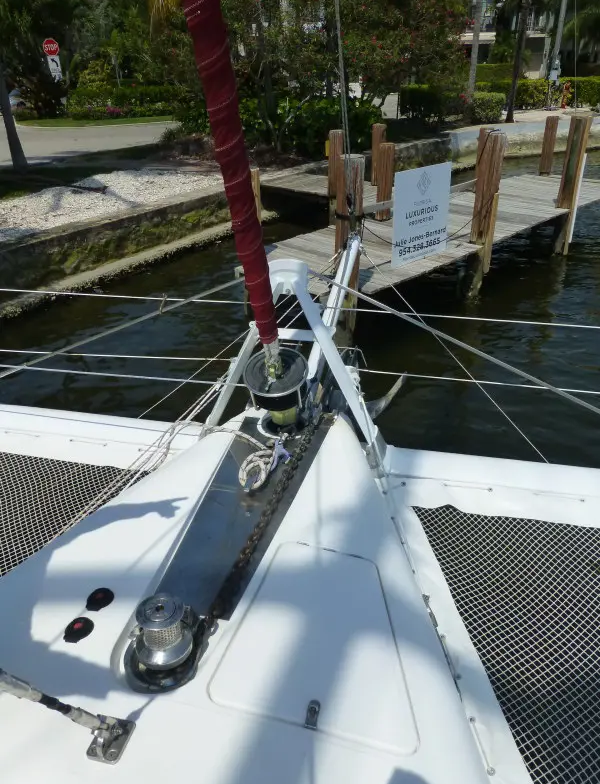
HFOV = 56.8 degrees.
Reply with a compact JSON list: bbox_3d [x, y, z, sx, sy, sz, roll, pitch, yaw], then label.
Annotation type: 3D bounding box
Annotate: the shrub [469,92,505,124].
[{"bbox_3d":[6.459,-9.778,19.127,1.060,0.890,1.000,7,32,15],"label":"shrub"}]

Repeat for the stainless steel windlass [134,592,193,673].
[{"bbox_3d":[-0.376,0.652,1.520,0.156,0.130,0.156,1,30,-1],"label":"stainless steel windlass"}]

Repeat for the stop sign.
[{"bbox_3d":[-12.520,-17.357,27.947,0.760,0.760,0.030,-6,31,-6],"label":"stop sign"}]

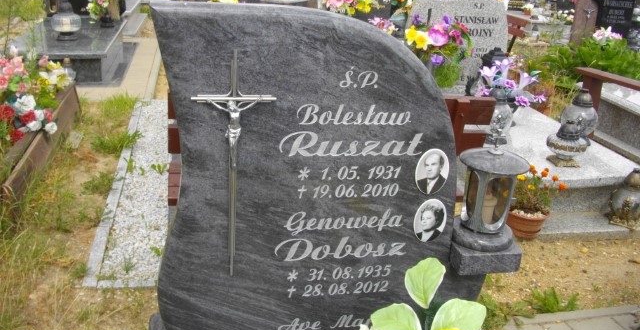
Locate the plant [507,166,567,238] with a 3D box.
[{"bbox_3d":[1.056,0.160,2.924,0.270,0.325,0.280,-1,21,-10],"label":"plant"}]

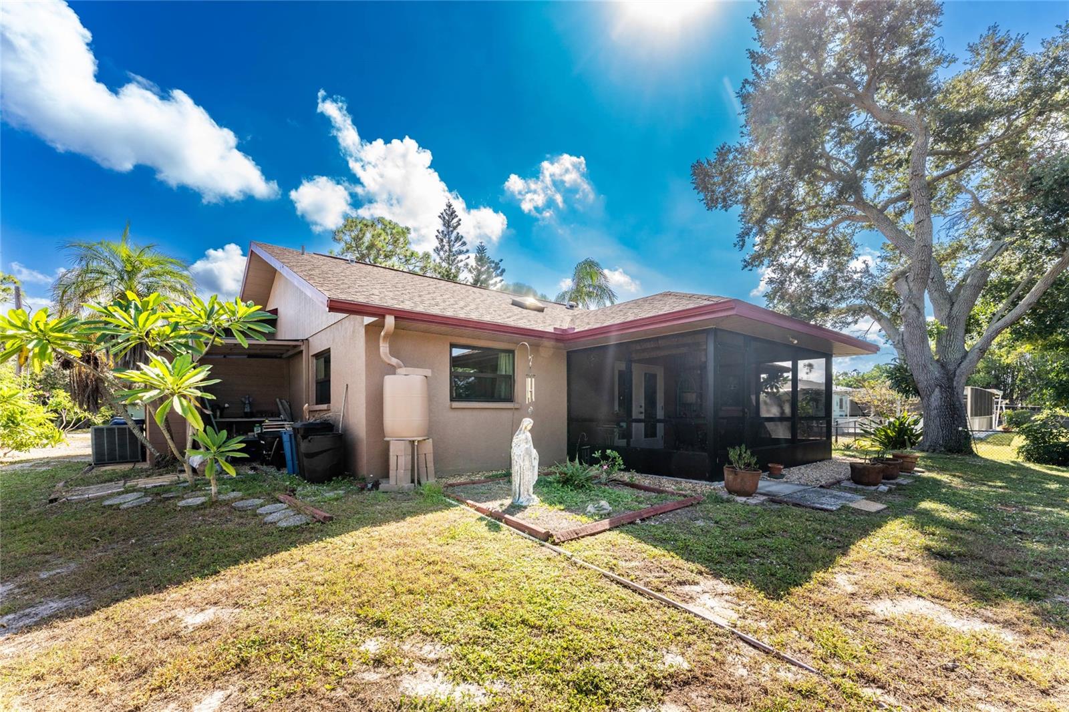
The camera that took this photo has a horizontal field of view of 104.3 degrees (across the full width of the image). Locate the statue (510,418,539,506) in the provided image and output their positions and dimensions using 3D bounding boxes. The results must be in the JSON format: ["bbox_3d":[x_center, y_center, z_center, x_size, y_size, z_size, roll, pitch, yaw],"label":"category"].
[{"bbox_3d":[-0.117,1.273,5.050,0.360,1.040,0.300,2,-3,-41],"label":"statue"}]

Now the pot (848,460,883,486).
[{"bbox_3d":[4.883,1.737,6.120,0.390,0.310,0.390,5,-8,-36],"label":"pot"}]

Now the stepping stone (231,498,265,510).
[{"bbox_3d":[-3.403,1.760,4.930,0.320,0.050,0.320,5,-8,-36],"label":"stepping stone"}]

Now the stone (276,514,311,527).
[{"bbox_3d":[-2.481,1.698,4.280,0.320,0.050,0.320,5,-8,-36],"label":"stone"}]

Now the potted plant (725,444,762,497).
[{"bbox_3d":[2.678,1.456,5.330,0.430,0.640,0.430,5,-8,-36],"label":"potted plant"}]

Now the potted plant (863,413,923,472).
[{"bbox_3d":[6.272,1.532,7.300,0.800,1.020,0.760,-2,-3,41],"label":"potted plant"}]

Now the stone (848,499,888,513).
[{"bbox_3d":[3.904,1.768,4.850,0.360,0.050,0.280,1,-3,-30],"label":"stone"}]

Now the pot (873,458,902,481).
[{"bbox_3d":[5.506,1.776,6.500,0.390,0.310,0.390,-2,-3,41],"label":"pot"}]

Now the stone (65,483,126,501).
[{"bbox_3d":[-6.038,1.877,5.750,0.600,0.060,0.580,-3,-4,45],"label":"stone"}]

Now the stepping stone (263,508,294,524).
[{"bbox_3d":[-2.749,1.721,4.470,0.320,0.050,0.320,5,-8,-36],"label":"stepping stone"}]

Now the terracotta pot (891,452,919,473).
[{"bbox_3d":[6.524,1.880,7.300,0.370,0.320,0.370,-2,-3,41],"label":"terracotta pot"}]

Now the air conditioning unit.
[{"bbox_3d":[-8.530,1.830,8.580,0.690,0.740,0.690,5,-8,-36],"label":"air conditioning unit"}]

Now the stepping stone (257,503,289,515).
[{"bbox_3d":[-2.898,1.700,4.600,0.320,0.050,0.320,0,-3,0],"label":"stepping stone"}]

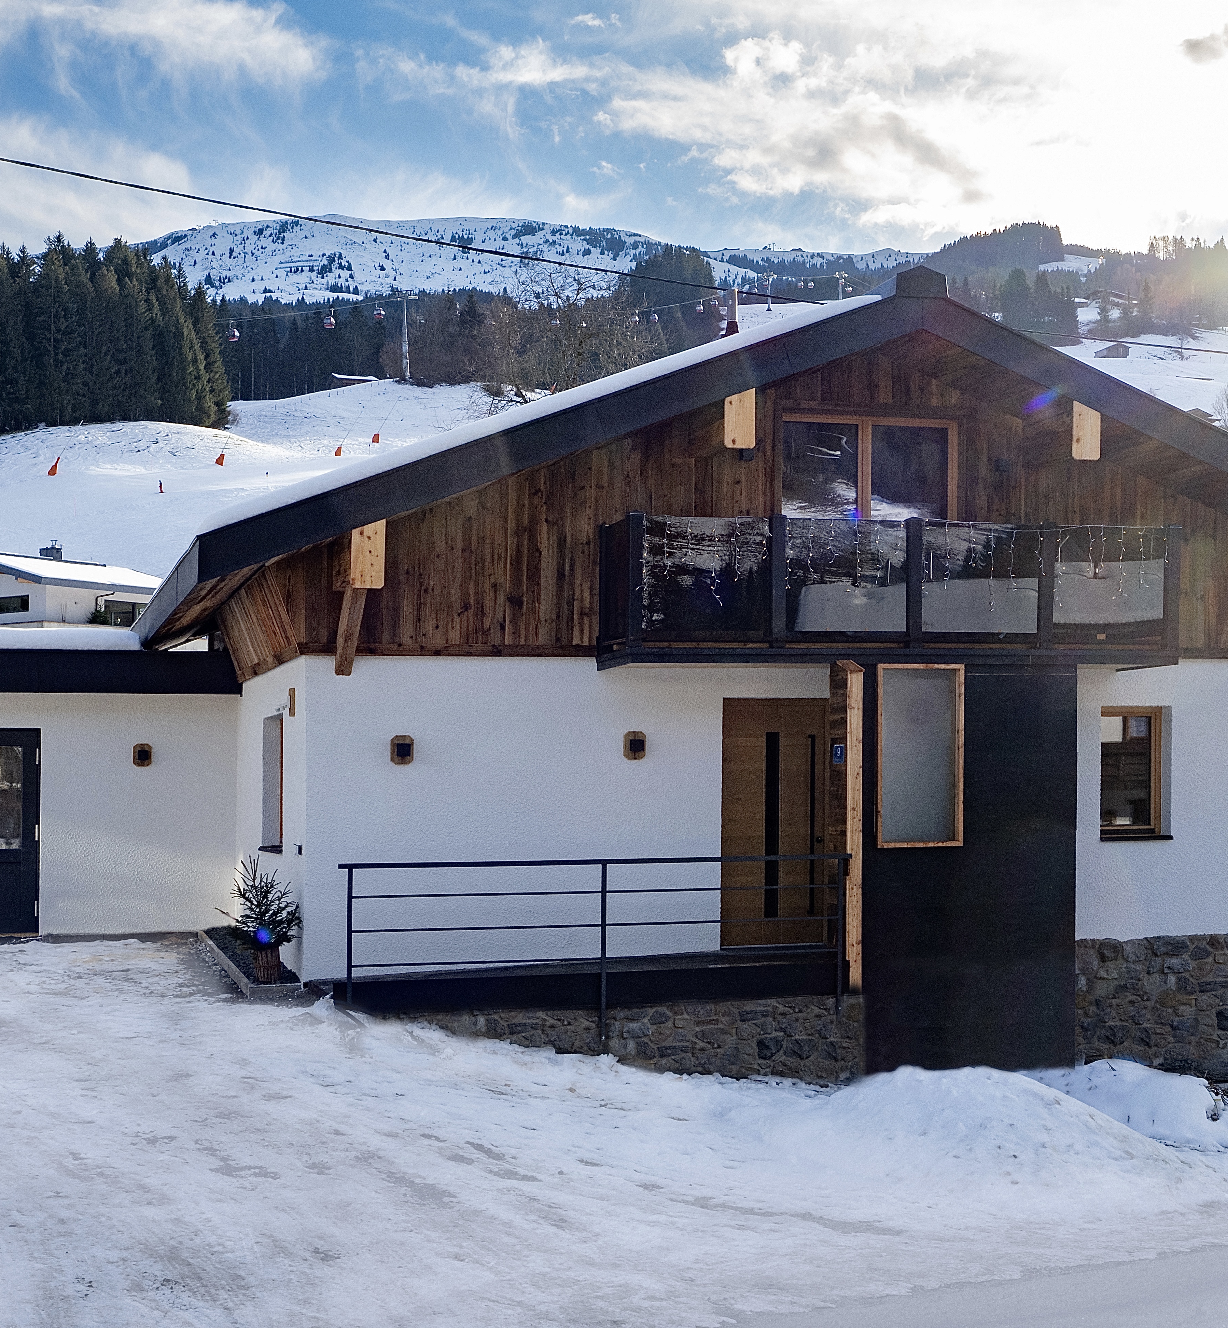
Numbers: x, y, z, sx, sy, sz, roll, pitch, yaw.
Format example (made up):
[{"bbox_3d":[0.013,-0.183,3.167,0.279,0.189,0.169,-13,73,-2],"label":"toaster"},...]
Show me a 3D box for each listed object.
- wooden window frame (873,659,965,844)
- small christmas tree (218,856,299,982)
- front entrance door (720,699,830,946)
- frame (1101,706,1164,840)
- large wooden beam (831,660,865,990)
[{"bbox_3d":[2.593,0.773,16.450,0.790,1.530,0.090,0,-2,-16],"label":"wooden window frame"},{"bbox_3d":[-2.939,2.114,16.100,0.660,1.050,0.620,0,-2,-16],"label":"small christmas tree"},{"bbox_3d":[1.414,1.402,17.200,1.050,2.190,0.100,0,-2,-16],"label":"front entrance door"},{"bbox_3d":[4.805,1.005,18.100,0.720,1.220,0.100,0,-2,-16],"label":"frame"},{"bbox_3d":[1.984,1.387,16.450,0.150,2.720,0.330,0,-2,-16],"label":"large wooden beam"}]

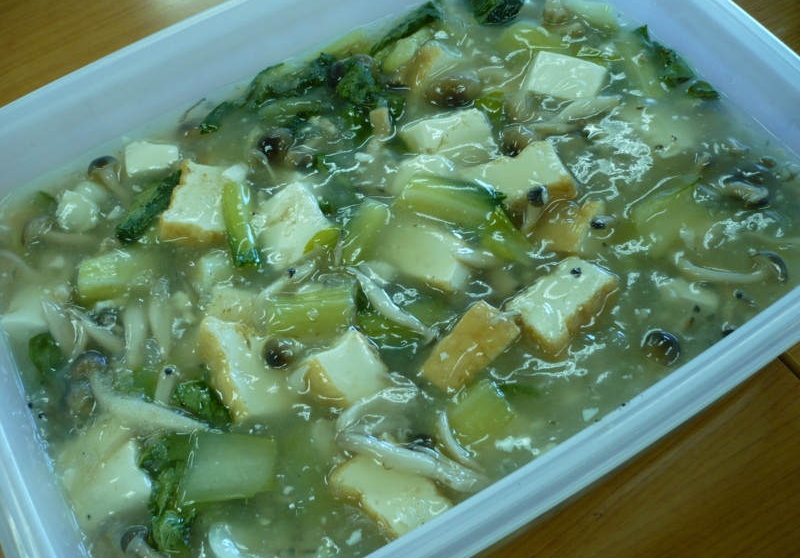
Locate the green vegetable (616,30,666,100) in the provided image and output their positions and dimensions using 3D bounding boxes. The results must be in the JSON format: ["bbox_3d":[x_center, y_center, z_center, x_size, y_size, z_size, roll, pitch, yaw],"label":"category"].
[{"bbox_3d":[0.137,-0.122,0.464,0.017,0.012,0.036,-15,60,-3],"label":"green vegetable"}]

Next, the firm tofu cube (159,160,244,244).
[{"bbox_3d":[-0.108,-0.042,0.443,0.035,0.021,0.036,8,62,10],"label":"firm tofu cube"}]

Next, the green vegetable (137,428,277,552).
[{"bbox_3d":[-0.070,0.080,0.301,0.047,0.014,0.040,-5,57,5],"label":"green vegetable"}]

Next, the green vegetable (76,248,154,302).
[{"bbox_3d":[-0.134,0.001,0.387,0.031,0.015,0.020,-14,61,-4],"label":"green vegetable"}]

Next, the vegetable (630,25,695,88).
[{"bbox_3d":[0.140,-0.115,0.431,0.014,0.012,0.036,-27,62,-11],"label":"vegetable"}]

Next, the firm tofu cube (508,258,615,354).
[{"bbox_3d":[0.079,0.013,0.394,0.045,0.021,0.026,-37,63,-14],"label":"firm tofu cube"}]

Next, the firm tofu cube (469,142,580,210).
[{"bbox_3d":[0.055,-0.040,0.360,0.038,0.021,0.024,-23,57,-7],"label":"firm tofu cube"}]

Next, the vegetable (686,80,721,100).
[{"bbox_3d":[0.167,-0.104,0.444,0.017,0.006,0.009,18,64,15],"label":"vegetable"}]

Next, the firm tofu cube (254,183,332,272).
[{"bbox_3d":[-0.050,-0.021,0.394,0.027,0.024,0.033,-37,65,-16],"label":"firm tofu cube"}]

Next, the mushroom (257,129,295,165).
[{"bbox_3d":[-0.069,-0.074,0.450,0.017,0.013,0.016,-3,60,4],"label":"mushroom"}]

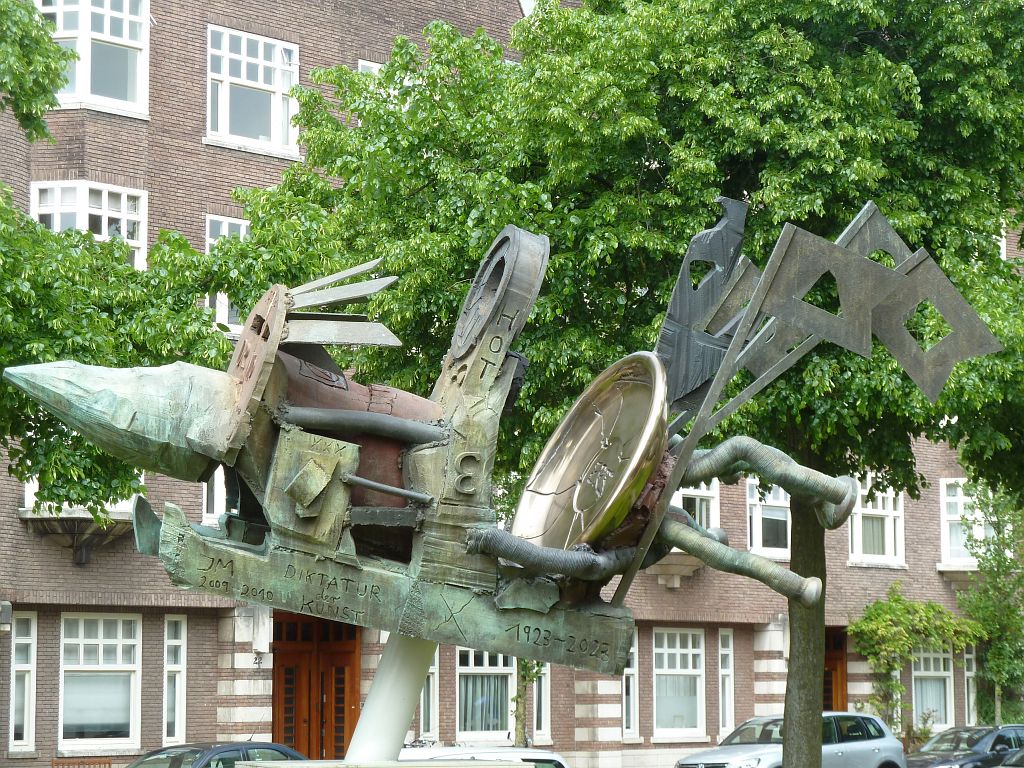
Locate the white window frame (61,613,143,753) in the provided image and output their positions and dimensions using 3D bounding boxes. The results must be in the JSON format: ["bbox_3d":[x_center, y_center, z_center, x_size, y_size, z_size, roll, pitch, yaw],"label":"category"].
[{"bbox_3d":[-6.422,4.608,41.303,0.120,2.095,1.587,-6,-9,43],"label":"white window frame"}]

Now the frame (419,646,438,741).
[{"bbox_3d":[-1.500,5.204,46.531,0.120,2.095,0.465,-6,-9,43],"label":"frame"}]

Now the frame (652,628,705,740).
[{"bbox_3d":[3.185,5.771,51.507,0.120,2.095,1.558,-6,-9,43],"label":"frame"}]

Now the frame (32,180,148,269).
[{"bbox_3d":[-6.398,-2.052,41.140,0.720,1.956,2.100,-6,-9,43],"label":"frame"}]

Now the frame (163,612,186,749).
[{"bbox_3d":[-5.412,4.724,42.376,0.120,2.082,0.465,-6,-9,43],"label":"frame"}]

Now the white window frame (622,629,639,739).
[{"bbox_3d":[2.188,5.651,50.448,0.120,2.095,0.465,-6,-9,43],"label":"white window frame"}]

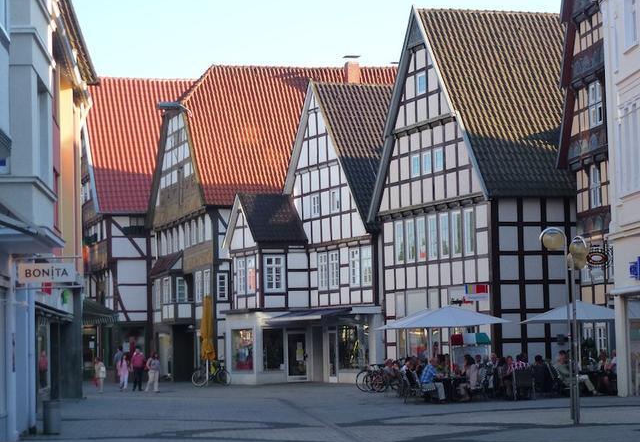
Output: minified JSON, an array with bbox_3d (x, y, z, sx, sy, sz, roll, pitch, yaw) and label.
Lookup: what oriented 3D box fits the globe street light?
[{"bbox_3d":[5.035,2.122,36.141,0.970,3.980,1.000,-1,-4,0],"label":"globe street light"}]

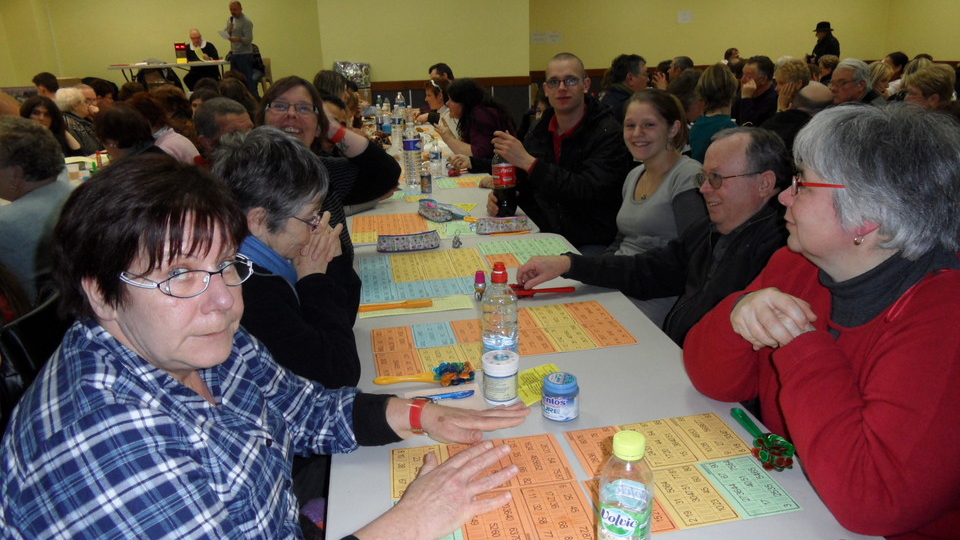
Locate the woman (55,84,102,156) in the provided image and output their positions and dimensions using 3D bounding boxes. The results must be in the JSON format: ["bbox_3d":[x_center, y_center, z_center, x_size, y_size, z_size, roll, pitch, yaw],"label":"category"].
[{"bbox_3d":[-2.887,-0.725,4.952,0.660,1.220,0.500,-4,18,-7],"label":"woman"}]

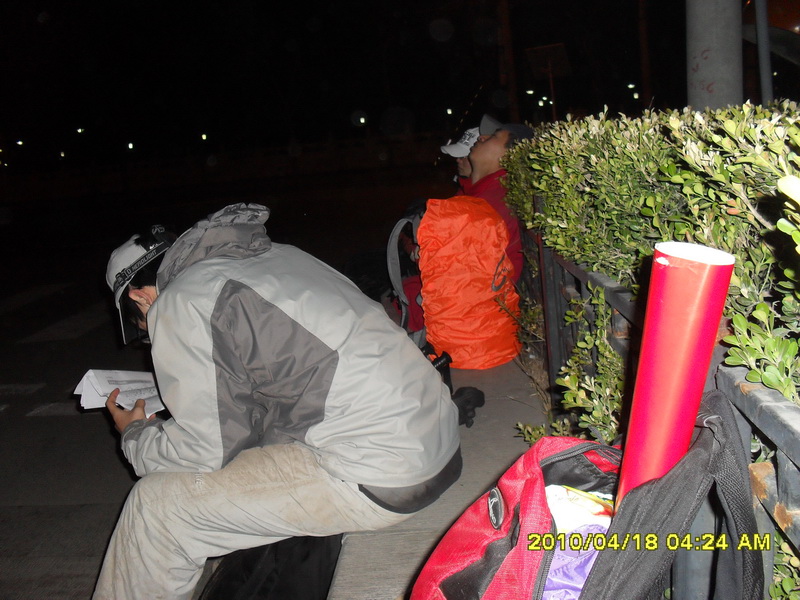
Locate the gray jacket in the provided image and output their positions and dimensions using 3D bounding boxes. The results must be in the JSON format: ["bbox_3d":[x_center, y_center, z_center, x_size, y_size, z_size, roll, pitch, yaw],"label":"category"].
[{"bbox_3d":[-0.199,0.103,1.779,0.660,0.590,0.500,-4,11,10],"label":"gray jacket"}]

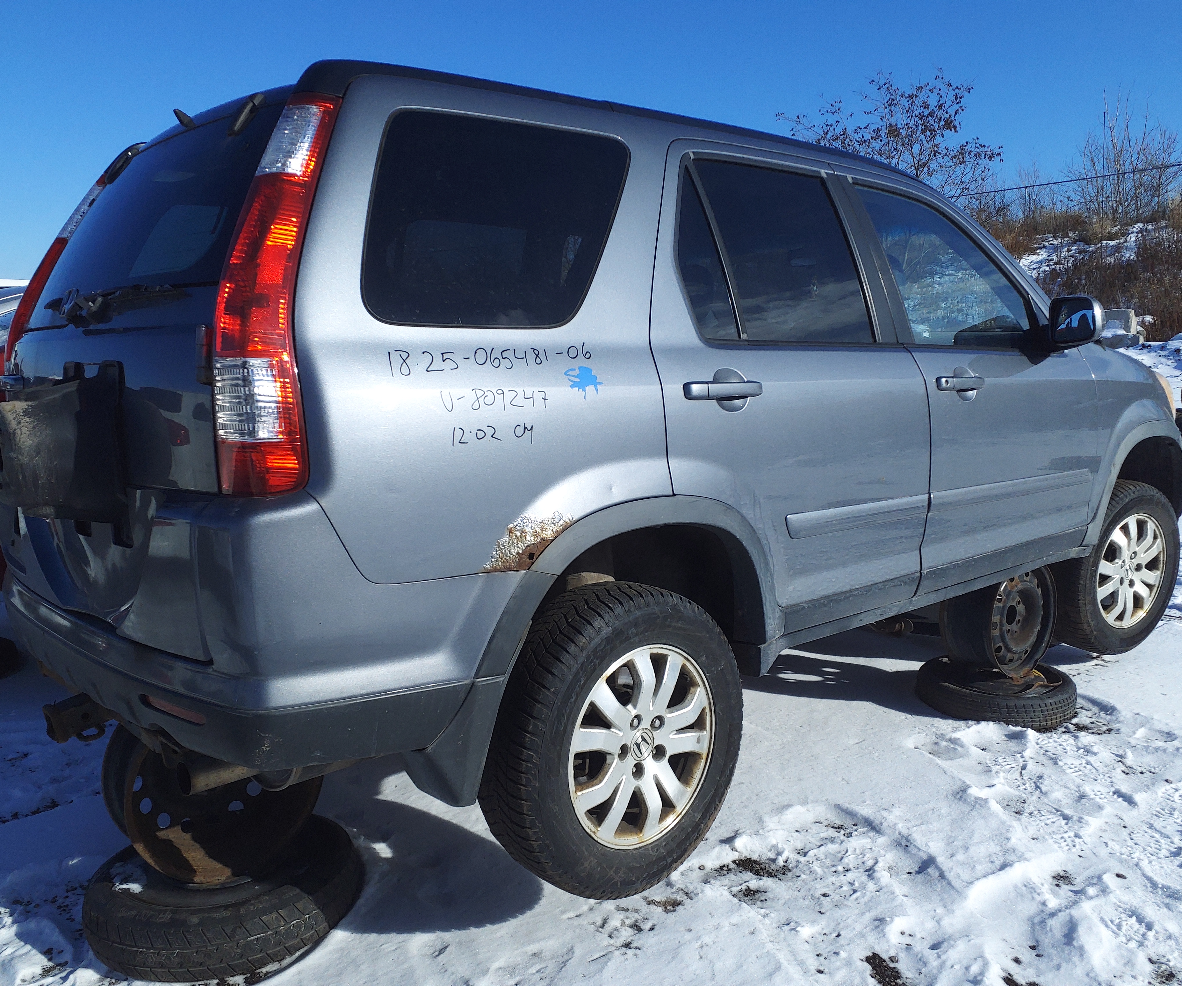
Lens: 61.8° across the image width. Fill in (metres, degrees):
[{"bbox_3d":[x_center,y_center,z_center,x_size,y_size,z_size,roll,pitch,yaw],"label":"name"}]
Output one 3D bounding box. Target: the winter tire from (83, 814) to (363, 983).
[{"bbox_3d":[-0.860,0.932,2.352,0.610,0.175,0.610,0,6,0],"label":"winter tire"}]

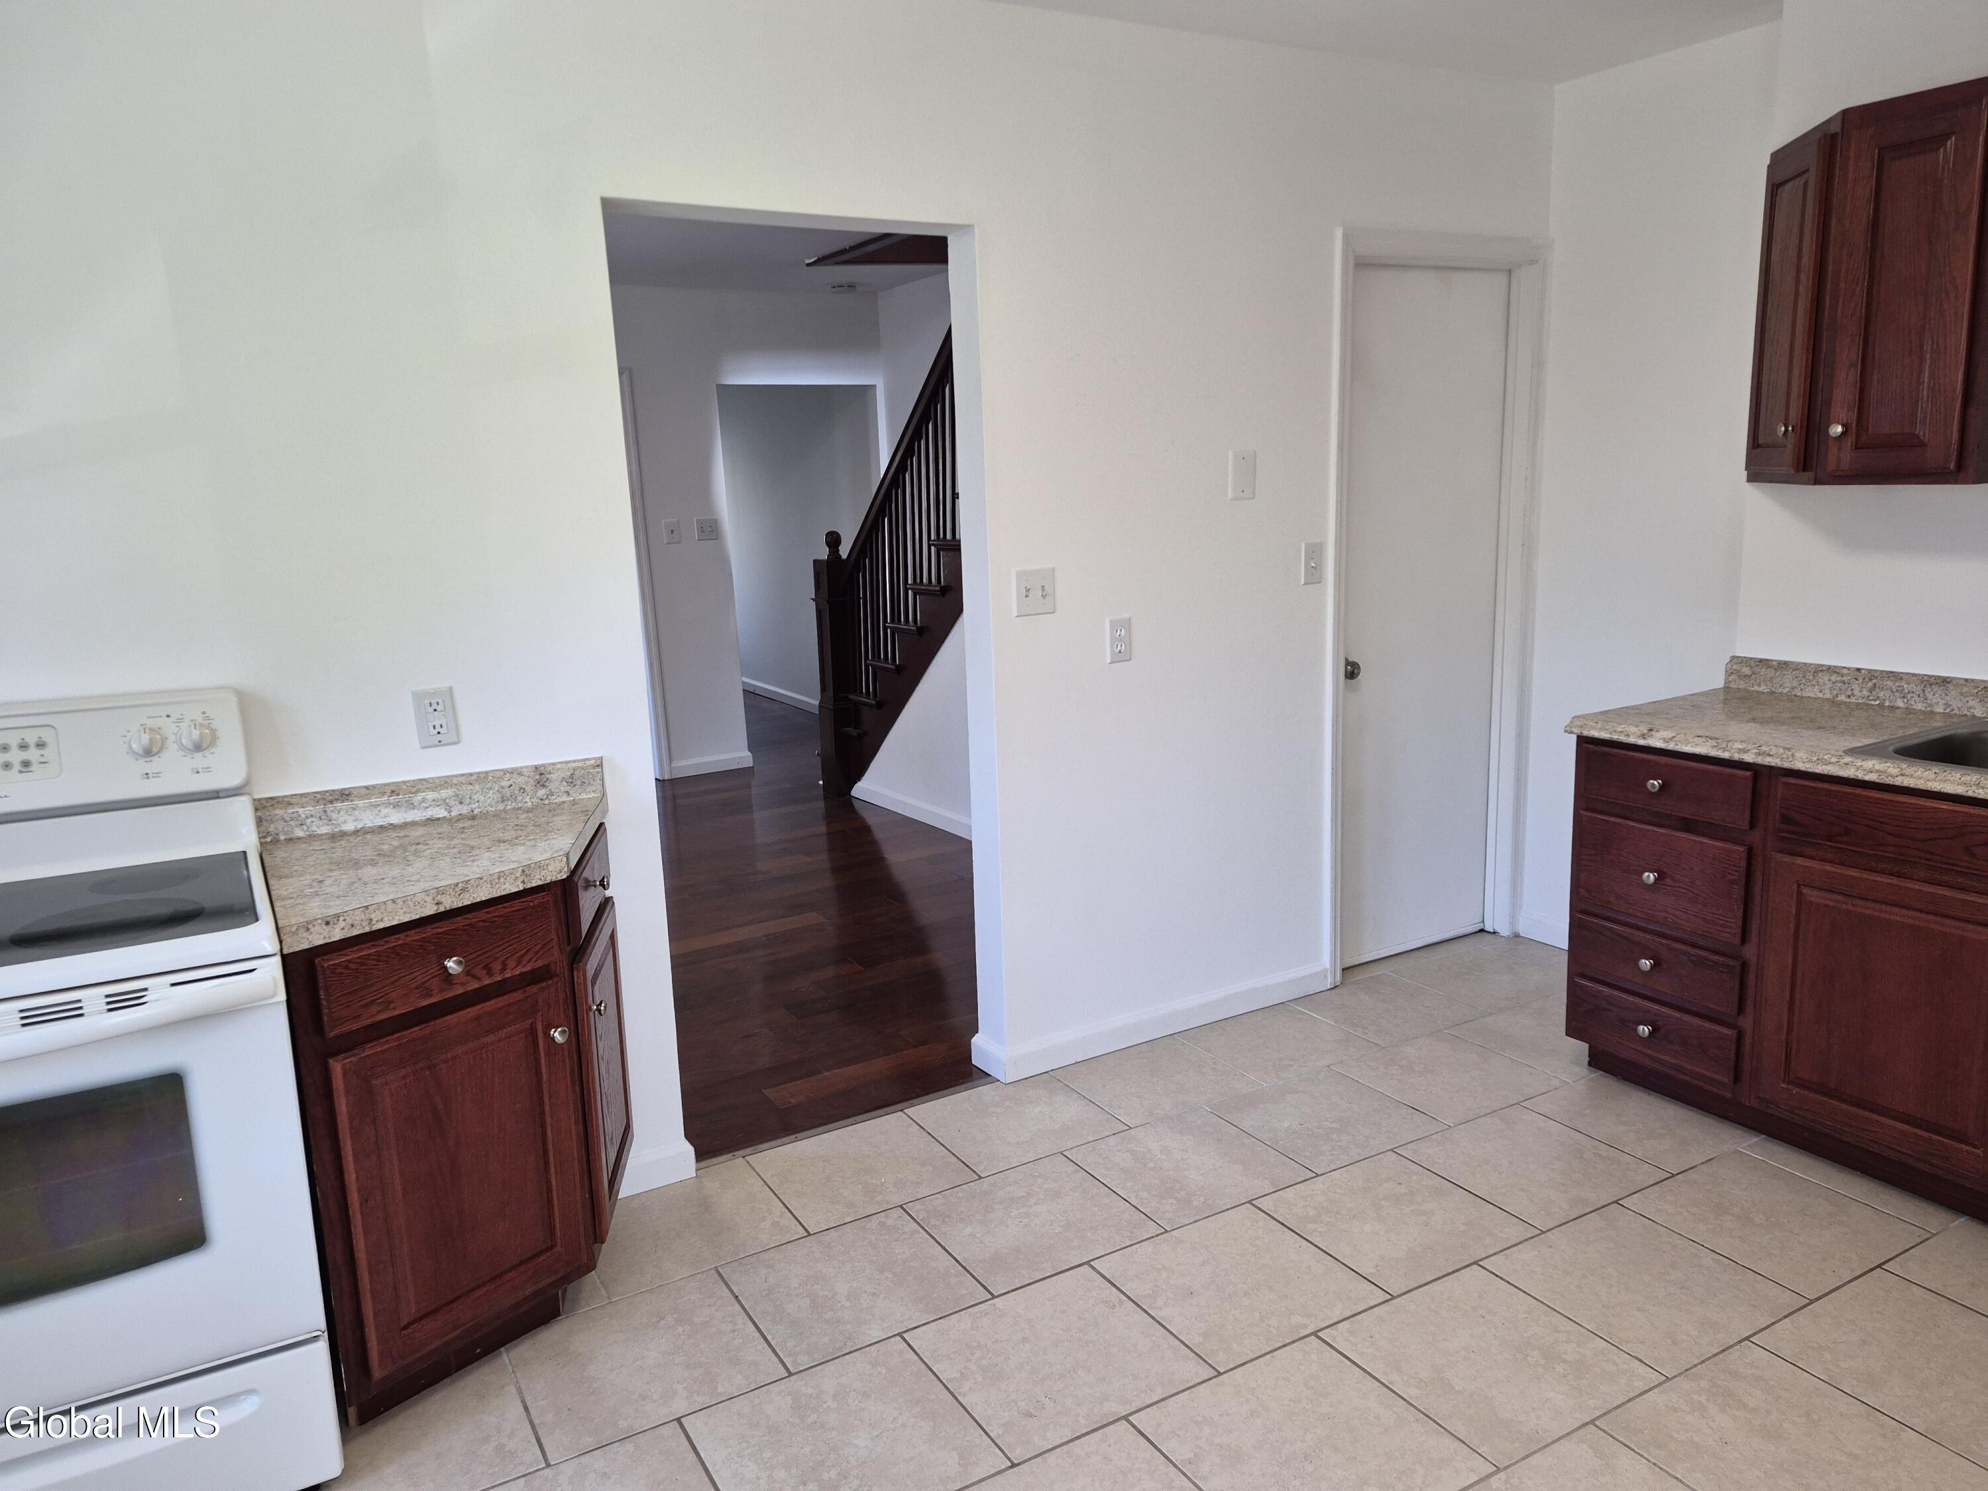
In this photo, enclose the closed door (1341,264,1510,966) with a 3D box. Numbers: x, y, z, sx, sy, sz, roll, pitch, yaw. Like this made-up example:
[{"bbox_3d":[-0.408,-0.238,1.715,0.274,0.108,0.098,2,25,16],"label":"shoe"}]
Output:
[{"bbox_3d":[1.277,-0.367,4.019,0.707,2.062,0.043,-8,12,-29],"label":"closed door"}]

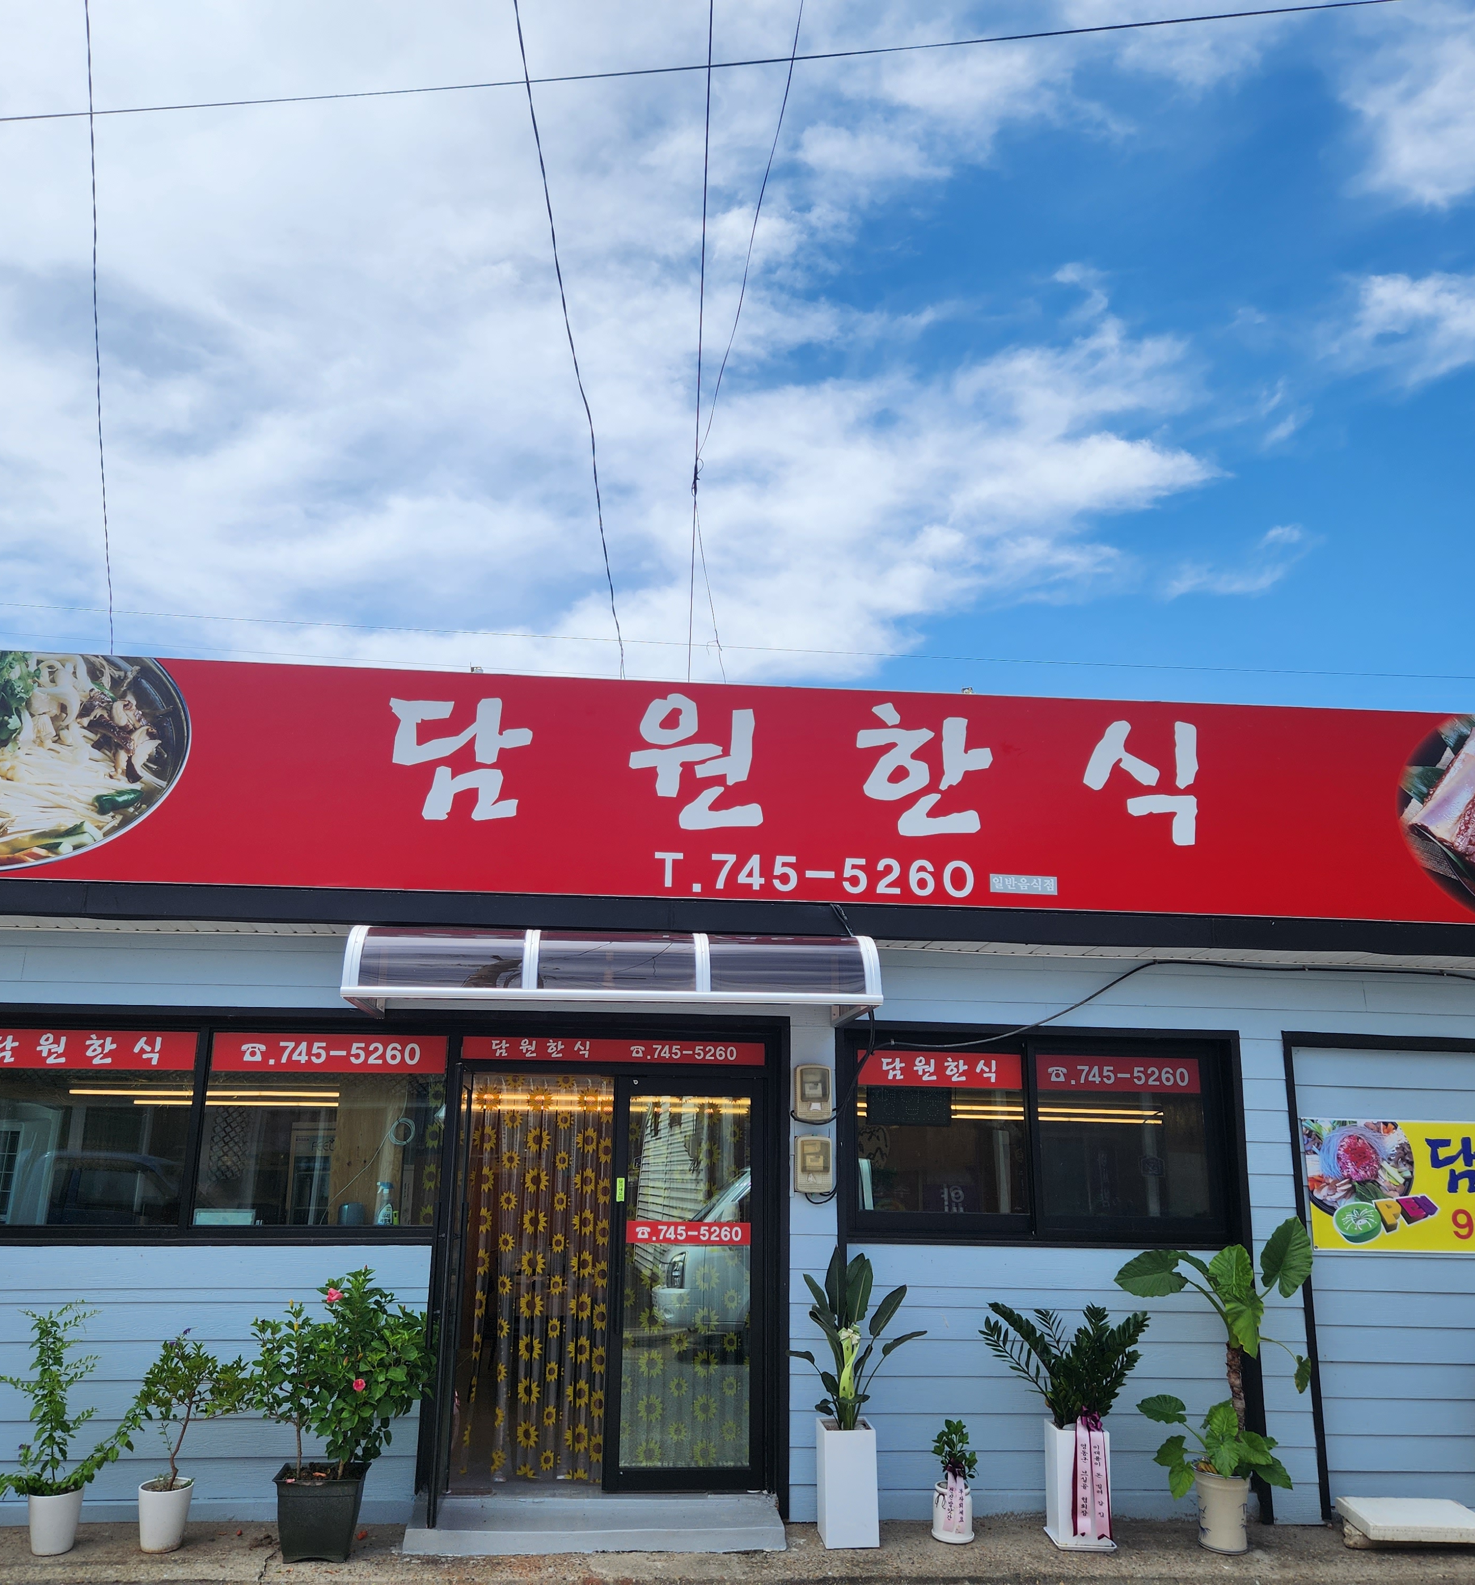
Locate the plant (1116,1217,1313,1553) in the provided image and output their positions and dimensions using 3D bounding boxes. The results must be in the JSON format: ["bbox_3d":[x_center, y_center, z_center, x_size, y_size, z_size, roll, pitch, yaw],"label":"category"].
[{"bbox_3d":[2.189,2.641,6.338,0.946,1.393,0.620,2,-13,-5],"label":"plant"}]

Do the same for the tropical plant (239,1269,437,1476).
[{"bbox_3d":[-1.798,2.593,6.308,0.818,0.833,0.700,2,-14,-5],"label":"tropical plant"}]

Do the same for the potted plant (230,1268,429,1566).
[{"bbox_3d":[-1.800,2.754,6.269,0.818,1.165,0.700,2,-14,-5],"label":"potted plant"}]

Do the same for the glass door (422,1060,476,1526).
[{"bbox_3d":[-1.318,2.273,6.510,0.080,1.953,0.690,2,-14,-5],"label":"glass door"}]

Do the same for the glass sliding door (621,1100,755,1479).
[{"bbox_3d":[-0.241,2.402,6.942,0.670,1.800,0.050,2,-13,-5],"label":"glass sliding door"}]

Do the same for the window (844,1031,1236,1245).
[{"bbox_3d":[1.491,1.696,6.894,1.958,0.998,0.120,2,-13,-5],"label":"window"}]

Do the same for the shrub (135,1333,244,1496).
[{"bbox_3d":[-2.462,2.767,6.294,0.462,0.661,0.440,2,-14,-5],"label":"shrub"}]

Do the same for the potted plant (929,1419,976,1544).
[{"bbox_3d":[0.963,3.060,6.264,0.219,0.492,0.190,2,-13,-5],"label":"potted plant"}]

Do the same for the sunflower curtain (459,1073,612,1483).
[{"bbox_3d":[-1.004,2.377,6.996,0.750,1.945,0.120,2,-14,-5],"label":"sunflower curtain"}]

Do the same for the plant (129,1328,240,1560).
[{"bbox_3d":[-2.463,2.882,6.267,0.462,0.896,0.440,2,-14,-5],"label":"plant"}]

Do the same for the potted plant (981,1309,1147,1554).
[{"bbox_3d":[1.488,2.817,6.300,0.788,1.004,0.450,2,-13,-5],"label":"potted plant"}]

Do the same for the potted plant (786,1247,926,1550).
[{"bbox_3d":[0.540,2.684,6.303,0.620,1.224,0.420,2,-13,-5],"label":"potted plant"}]

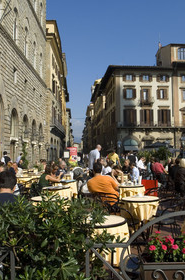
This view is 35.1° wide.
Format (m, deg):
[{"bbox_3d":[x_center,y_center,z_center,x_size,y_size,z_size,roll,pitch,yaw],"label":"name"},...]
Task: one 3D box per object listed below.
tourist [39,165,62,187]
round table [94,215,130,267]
[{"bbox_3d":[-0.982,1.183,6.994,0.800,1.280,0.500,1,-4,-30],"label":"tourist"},{"bbox_3d":[0.061,1.211,2.966,0.620,0.740,0.620,-1,-3,0],"label":"round table"}]

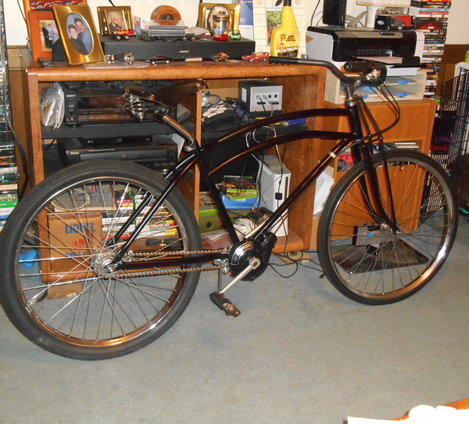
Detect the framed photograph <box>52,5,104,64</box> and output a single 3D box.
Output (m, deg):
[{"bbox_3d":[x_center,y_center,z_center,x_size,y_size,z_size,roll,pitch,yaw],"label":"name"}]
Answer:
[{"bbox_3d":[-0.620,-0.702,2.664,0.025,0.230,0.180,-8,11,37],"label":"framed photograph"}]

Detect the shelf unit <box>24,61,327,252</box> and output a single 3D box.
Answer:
[{"bbox_3d":[-0.281,-0.248,3.047,1.250,0.877,0.460,-5,22,-20],"label":"shelf unit"}]

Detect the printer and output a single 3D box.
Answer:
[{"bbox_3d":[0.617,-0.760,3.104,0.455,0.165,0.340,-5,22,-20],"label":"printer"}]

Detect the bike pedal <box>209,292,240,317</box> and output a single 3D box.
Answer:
[{"bbox_3d":[-0.030,0.309,2.268,0.072,0.032,0.110,34,-1,-24],"label":"bike pedal"}]

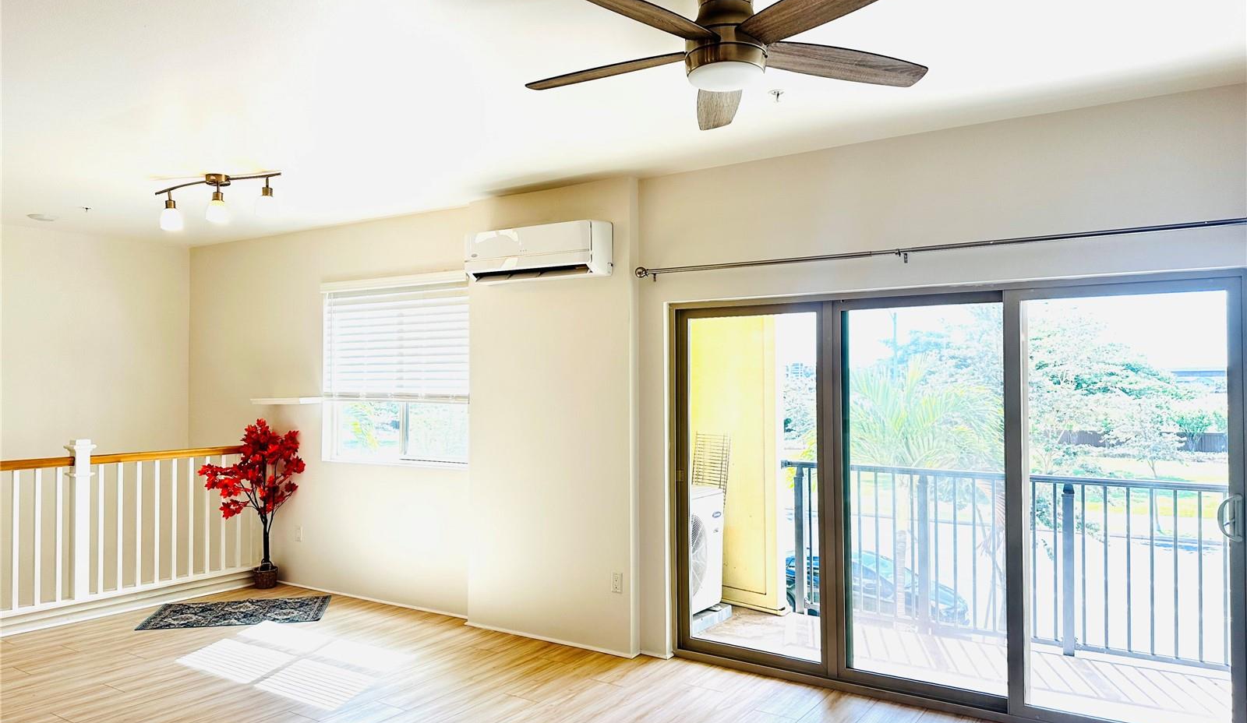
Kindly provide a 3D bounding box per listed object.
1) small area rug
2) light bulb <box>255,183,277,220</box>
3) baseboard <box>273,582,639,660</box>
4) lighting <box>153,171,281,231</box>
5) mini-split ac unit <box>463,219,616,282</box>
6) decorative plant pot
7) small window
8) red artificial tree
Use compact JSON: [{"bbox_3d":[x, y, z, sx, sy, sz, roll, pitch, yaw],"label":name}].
[{"bbox_3d":[-2.639,1.722,5.952,1.130,0.012,0.670,0,-1,-10],"label":"small area rug"},{"bbox_3d":[-1.985,-0.890,4.800,0.125,0.200,0.125,-1,-1,33],"label":"light bulb"},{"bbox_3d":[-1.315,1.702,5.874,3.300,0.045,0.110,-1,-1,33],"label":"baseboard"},{"bbox_3d":[-2.365,-0.924,5.017,1.040,0.290,0.190,-1,-1,33],"label":"lighting"},{"bbox_3d":[-0.526,-0.647,5.205,0.965,0.310,0.230,-1,-1,33],"label":"mini-split ac unit"},{"bbox_3d":[-2.767,1.658,6.689,0.195,0.170,0.195,0,-1,0],"label":"decorative plant pot"},{"bbox_3d":[-1.637,0.079,6.184,1.540,1.350,0.130,-1,-1,33],"label":"small window"},{"bbox_3d":[-2.834,1.048,6.564,0.700,1.220,0.640,-1,-1,33],"label":"red artificial tree"}]

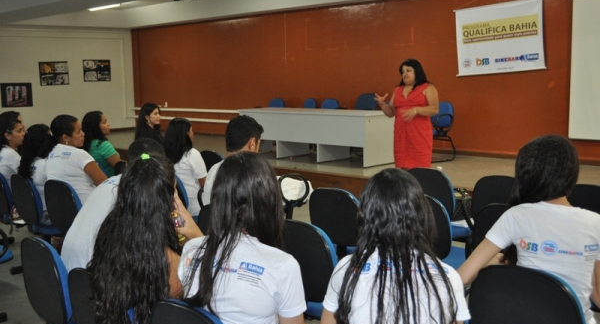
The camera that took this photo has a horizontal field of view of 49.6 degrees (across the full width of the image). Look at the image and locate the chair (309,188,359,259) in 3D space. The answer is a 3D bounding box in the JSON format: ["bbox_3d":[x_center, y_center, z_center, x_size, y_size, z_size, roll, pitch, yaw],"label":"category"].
[{"bbox_3d":[0.374,0.568,4.674,0.500,0.840,0.560,5,10,38],"label":"chair"}]

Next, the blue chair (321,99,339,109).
[{"bbox_3d":[0.396,-0.647,11.408,0.560,0.910,0.580,6,11,44],"label":"blue chair"}]

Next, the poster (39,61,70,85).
[{"bbox_3d":[-5.482,-1.978,14.524,0.020,0.513,0.671,6,11,43],"label":"poster"}]

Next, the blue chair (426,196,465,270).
[{"bbox_3d":[0.932,0.592,4.404,0.500,0.840,0.560,4,10,36],"label":"blue chair"}]

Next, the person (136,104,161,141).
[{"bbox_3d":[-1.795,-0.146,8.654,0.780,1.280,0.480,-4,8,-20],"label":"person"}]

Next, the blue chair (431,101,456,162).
[{"bbox_3d":[1.922,-0.449,9.412,0.550,0.835,0.600,4,9,34],"label":"blue chair"}]

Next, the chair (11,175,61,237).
[{"bbox_3d":[-2.138,0.499,5.604,0.500,0.840,0.560,6,10,42],"label":"chair"}]

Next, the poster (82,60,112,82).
[{"bbox_3d":[-5.048,-2.266,16.185,0.030,0.530,0.730,6,11,44],"label":"poster"}]

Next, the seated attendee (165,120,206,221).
[{"bbox_3d":[-0.750,0.260,5.207,0.460,1.250,0.750,6,11,44],"label":"seated attendee"}]

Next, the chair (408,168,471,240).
[{"bbox_3d":[1.036,0.461,4.747,0.540,0.900,0.580,6,11,44],"label":"chair"}]

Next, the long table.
[{"bbox_3d":[0.188,-0.412,9.848,2.580,0.723,0.680,6,11,43],"label":"long table"}]

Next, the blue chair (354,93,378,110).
[{"bbox_3d":[0.901,-0.613,10.401,0.580,0.940,0.600,6,11,43],"label":"blue chair"}]

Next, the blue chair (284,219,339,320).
[{"bbox_3d":[0.179,0.684,3.218,0.540,0.900,0.580,6,11,44],"label":"blue chair"}]

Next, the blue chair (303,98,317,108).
[{"bbox_3d":[0.015,-0.698,11.843,0.580,0.910,0.560,-6,9,-31],"label":"blue chair"}]

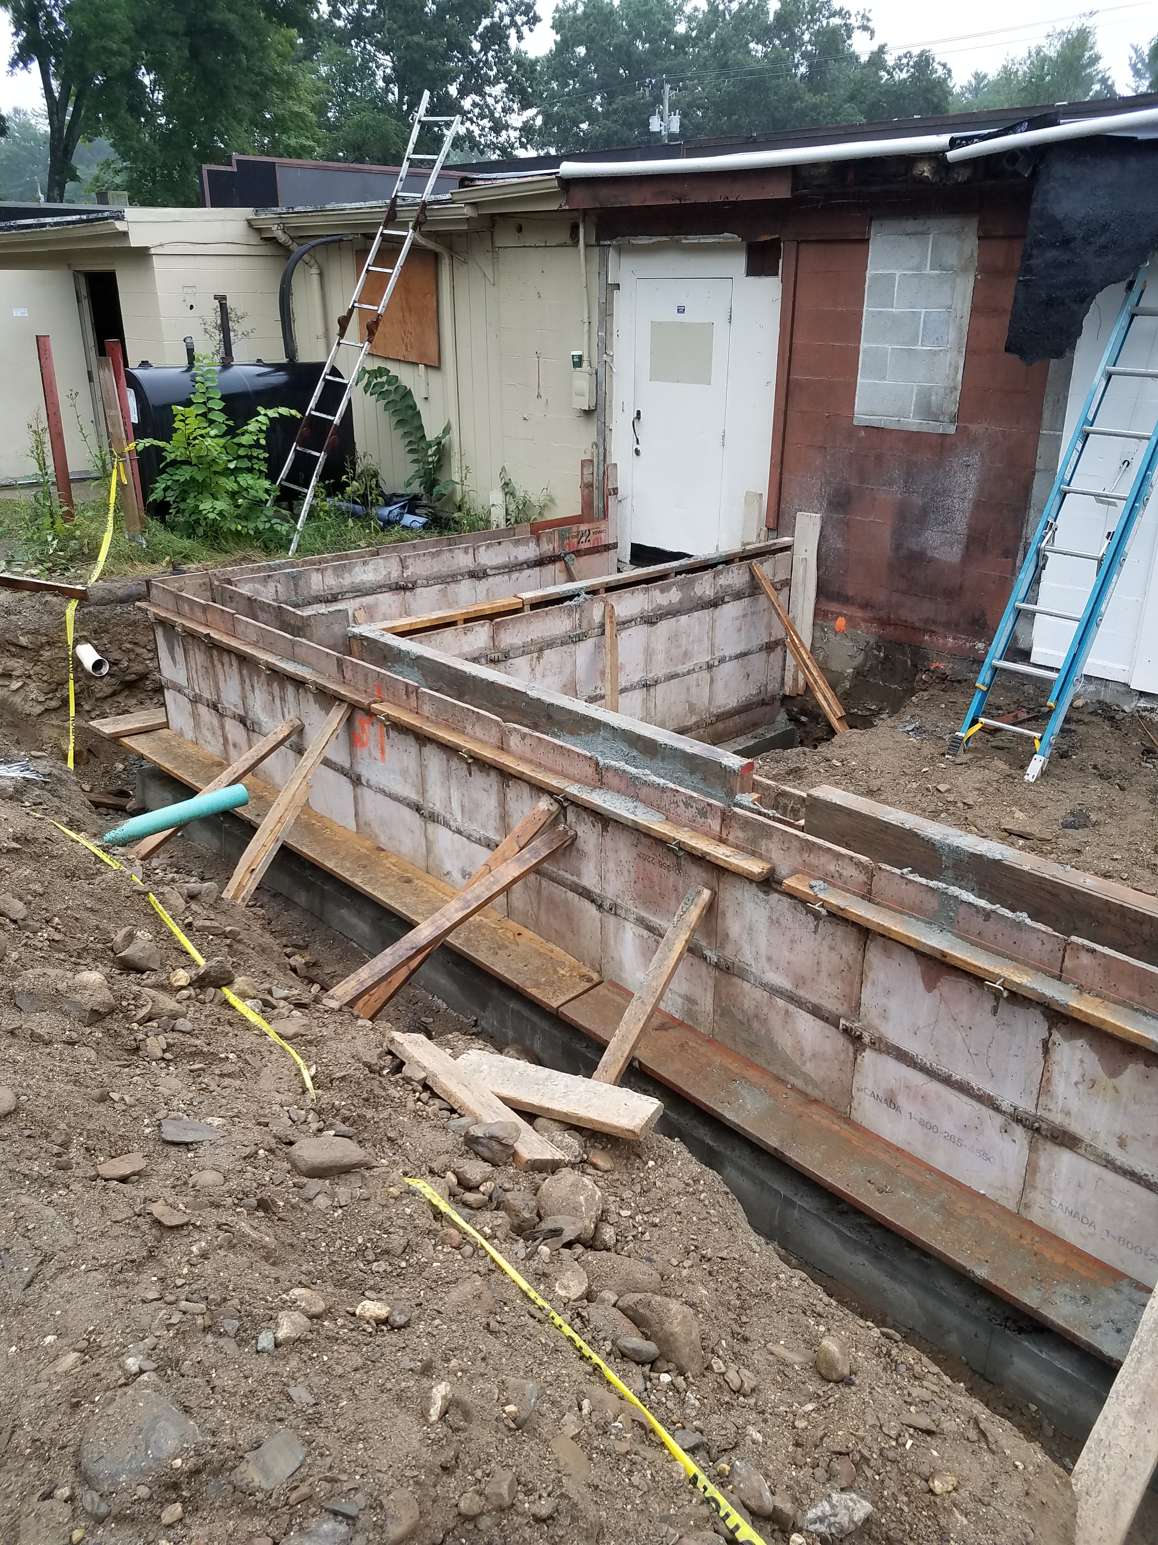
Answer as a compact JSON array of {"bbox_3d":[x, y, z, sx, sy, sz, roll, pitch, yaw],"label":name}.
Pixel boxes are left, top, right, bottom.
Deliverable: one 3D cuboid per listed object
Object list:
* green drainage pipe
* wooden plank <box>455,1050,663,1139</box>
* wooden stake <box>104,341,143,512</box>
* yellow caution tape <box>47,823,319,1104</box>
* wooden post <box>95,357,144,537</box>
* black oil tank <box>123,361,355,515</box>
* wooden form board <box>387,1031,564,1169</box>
[{"bbox_3d":[-1.911,0.208,5.530,0.683,0.108,0.108,-21,30,-36],"label":"green drainage pipe"},{"bbox_3d":[-0.064,0.914,3.288,0.577,0.038,0.142,14,29,4],"label":"wooden plank"},{"bbox_3d":[-3.169,-2.374,8.160,0.089,1.254,0.038,-16,27,-31],"label":"wooden stake"},{"bbox_3d":[-1.544,0.558,4.295,0.161,0.090,2.845,-15,23,-34],"label":"yellow caution tape"},{"bbox_3d":[-3.157,-2.222,7.973,0.089,1.182,0.040,-4,23,-7],"label":"wooden post"},{"bbox_3d":[-2.900,-2.857,9.929,1.830,1.170,0.690,-20,30,-41],"label":"black oil tank"},{"bbox_3d":[-0.290,0.887,3.146,0.602,0.038,0.095,32,24,34],"label":"wooden form board"}]

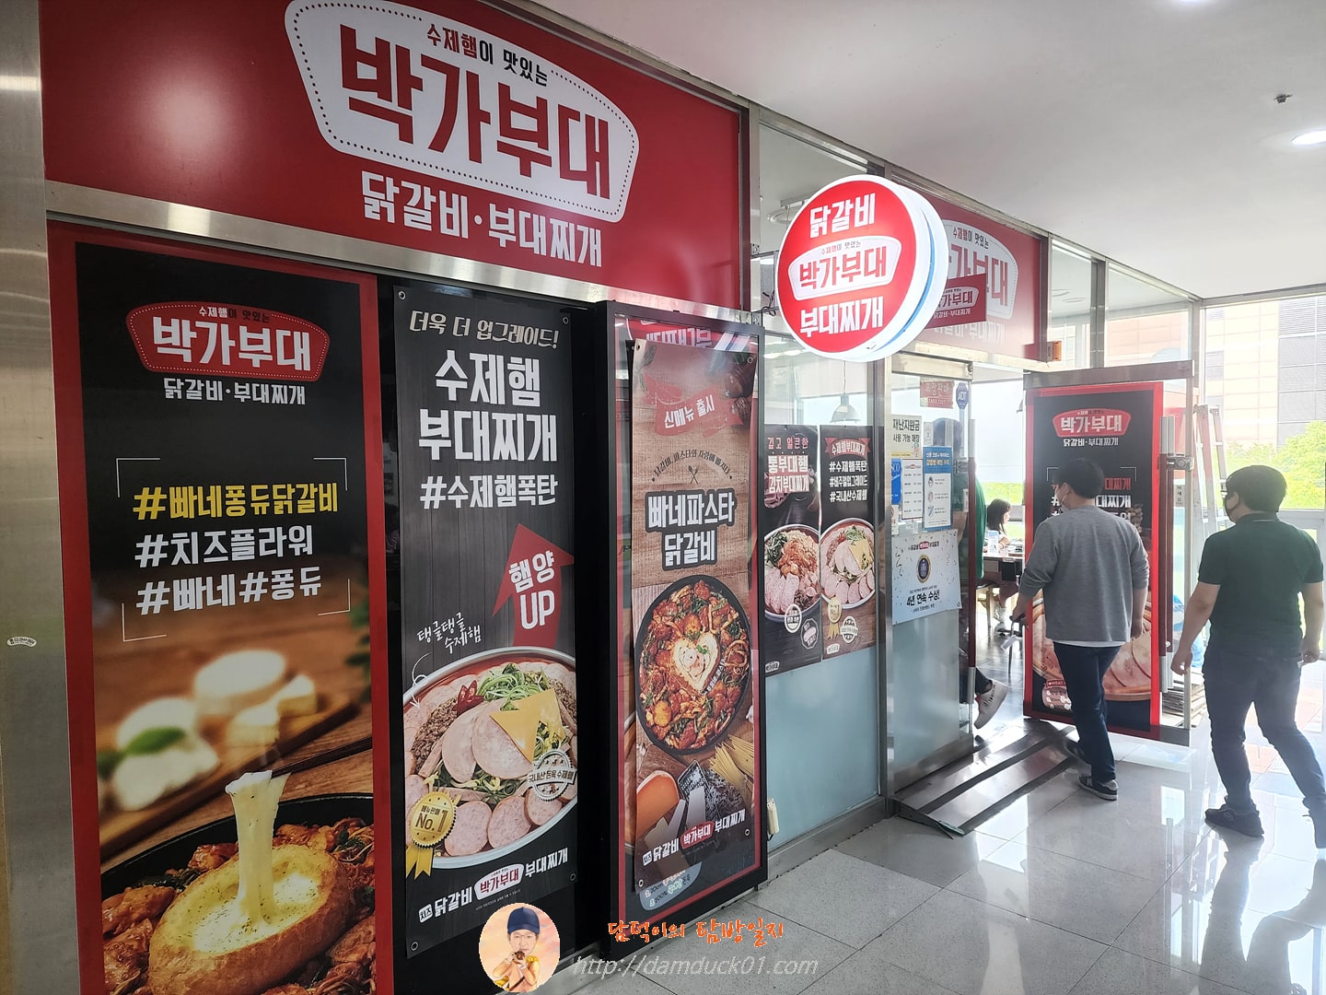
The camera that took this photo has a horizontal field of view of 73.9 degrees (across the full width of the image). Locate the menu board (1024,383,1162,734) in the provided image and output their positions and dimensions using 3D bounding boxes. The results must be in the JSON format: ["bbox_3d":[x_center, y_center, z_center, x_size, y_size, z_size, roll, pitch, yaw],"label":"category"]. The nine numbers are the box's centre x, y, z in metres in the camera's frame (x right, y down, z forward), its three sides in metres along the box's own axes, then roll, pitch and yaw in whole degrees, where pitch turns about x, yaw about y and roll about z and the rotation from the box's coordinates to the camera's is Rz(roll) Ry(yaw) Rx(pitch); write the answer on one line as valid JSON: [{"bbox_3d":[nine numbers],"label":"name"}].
[{"bbox_3d":[2.493,0.348,5.110,0.720,1.950,0.030,1,3,41],"label":"menu board"}]

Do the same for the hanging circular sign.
[{"bbox_3d":[0.686,-0.796,3.100,0.620,0.620,0.180,1,3,45],"label":"hanging circular sign"}]

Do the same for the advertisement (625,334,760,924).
[{"bbox_3d":[0.129,0.399,3.073,0.030,1.840,0.640,1,3,45],"label":"advertisement"}]

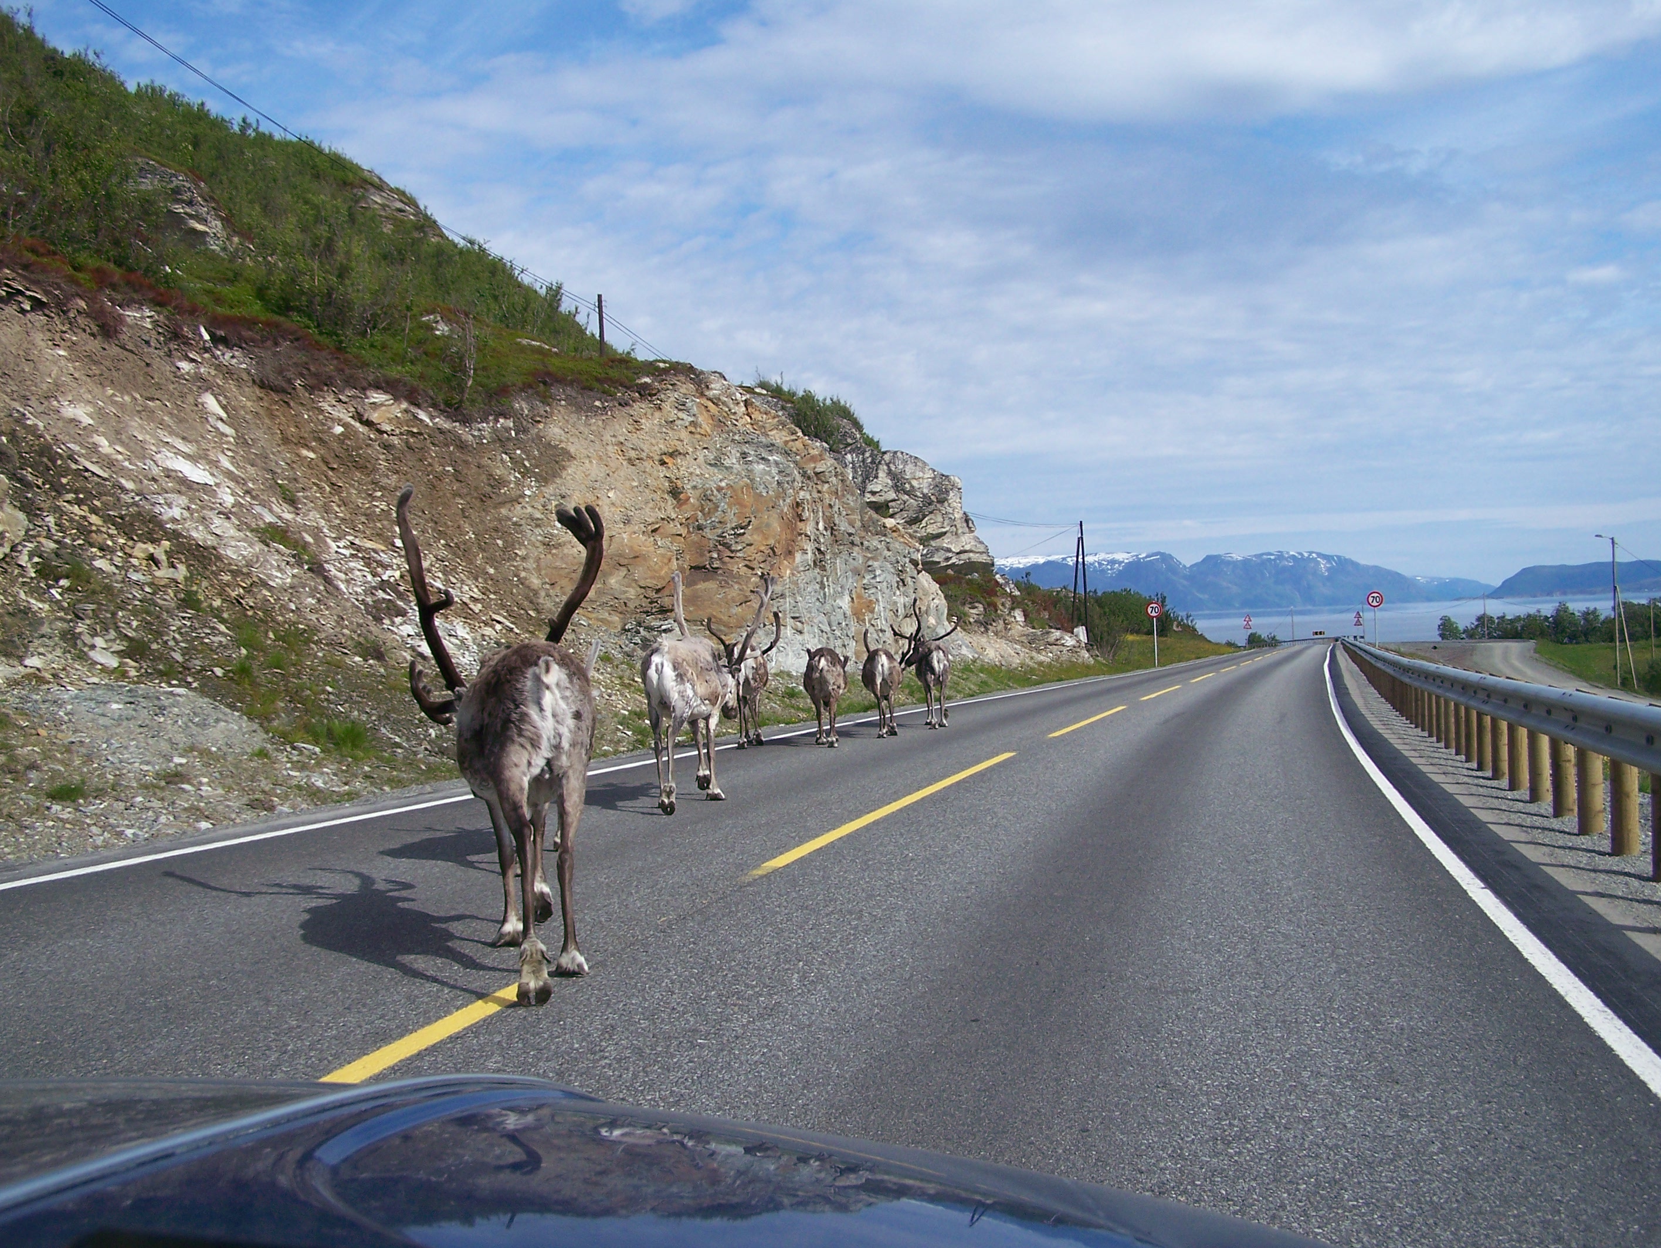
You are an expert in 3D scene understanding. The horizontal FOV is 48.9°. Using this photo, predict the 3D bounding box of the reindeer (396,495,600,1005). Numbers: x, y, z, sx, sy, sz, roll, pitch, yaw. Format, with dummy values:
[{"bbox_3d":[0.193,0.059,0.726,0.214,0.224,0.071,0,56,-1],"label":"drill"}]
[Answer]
[{"bbox_3d":[-1.083,0.331,6.422,0.740,1.630,1.680,-2,0,-11],"label":"reindeer"}]

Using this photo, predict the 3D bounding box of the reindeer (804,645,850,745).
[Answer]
[{"bbox_3d":[-0.019,0.746,19.596,0.470,1.050,1.600,-2,0,4],"label":"reindeer"}]

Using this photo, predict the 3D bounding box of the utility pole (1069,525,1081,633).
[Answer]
[{"bbox_3d":[16.807,-2.711,125.000,0.300,7.481,0.300,4,0,0],"label":"utility pole"}]

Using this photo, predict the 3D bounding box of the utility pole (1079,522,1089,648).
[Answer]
[{"bbox_3d":[17.421,-2.777,125.000,0.300,8.501,0.300,-3,0,0],"label":"utility pole"}]

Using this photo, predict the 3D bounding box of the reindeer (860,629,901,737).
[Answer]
[{"bbox_3d":[0.637,0.674,21.595,0.500,1.220,1.600,-2,0,5],"label":"reindeer"}]

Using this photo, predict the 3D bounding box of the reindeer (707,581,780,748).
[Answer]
[{"bbox_3d":[-0.874,0.596,19.497,0.660,1.370,1.600,-2,0,-3],"label":"reindeer"}]

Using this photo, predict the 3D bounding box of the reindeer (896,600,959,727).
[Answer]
[{"bbox_3d":[1.215,0.525,23.770,0.740,1.550,1.550,-2,0,-3],"label":"reindeer"}]

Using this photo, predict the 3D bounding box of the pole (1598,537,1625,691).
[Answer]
[{"bbox_3d":[41.007,-0.668,96.000,1.100,7.993,0.300,-2,0,0],"label":"pole"}]

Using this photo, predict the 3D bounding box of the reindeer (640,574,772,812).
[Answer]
[{"bbox_3d":[-0.849,0.427,12.526,0.680,1.560,1.620,-2,0,16],"label":"reindeer"}]

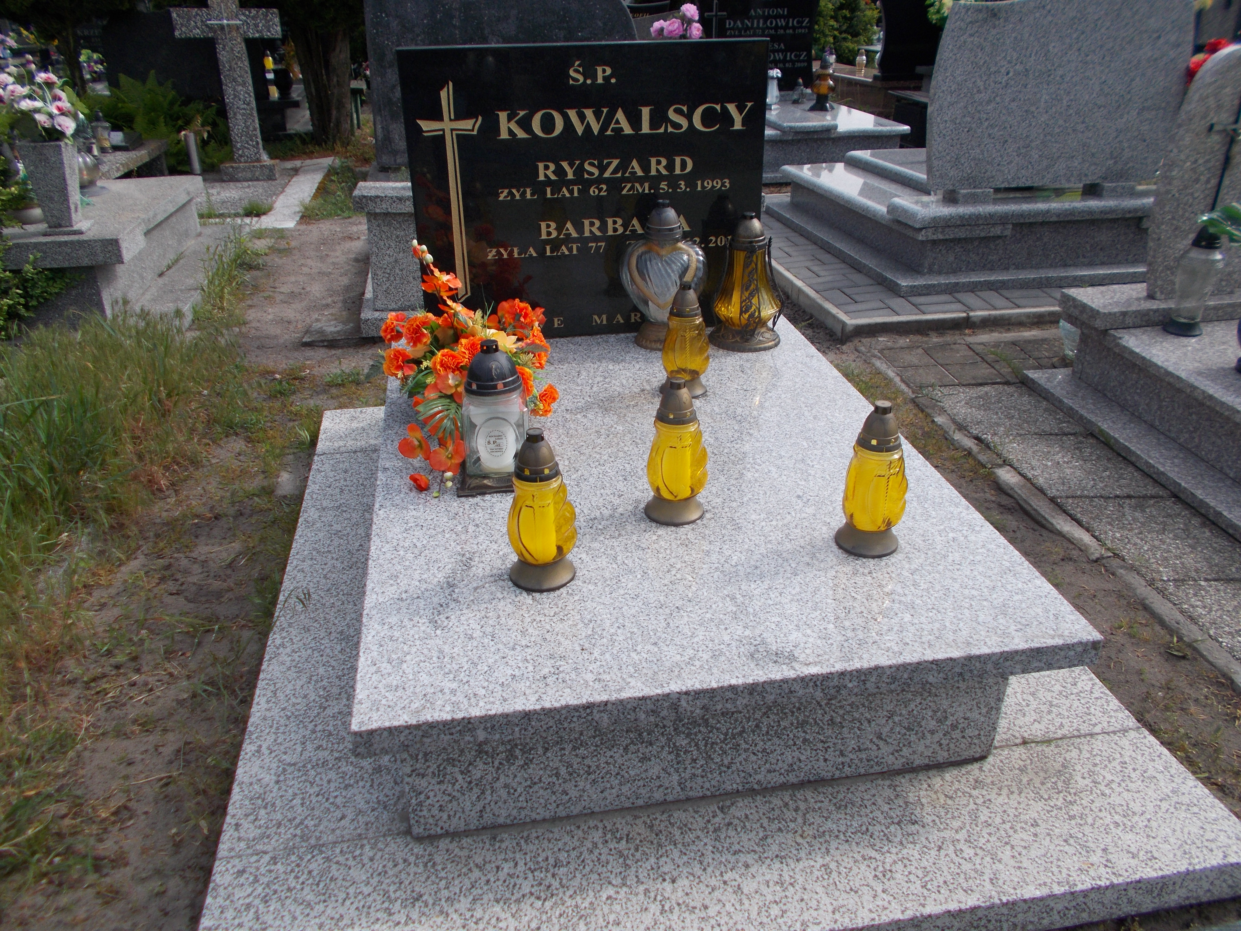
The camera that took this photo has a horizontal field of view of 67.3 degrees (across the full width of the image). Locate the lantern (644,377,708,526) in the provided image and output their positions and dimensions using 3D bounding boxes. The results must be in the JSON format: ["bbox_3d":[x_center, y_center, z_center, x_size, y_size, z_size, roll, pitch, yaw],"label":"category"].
[{"bbox_3d":[0.099,-0.026,1.627,0.112,0.243,0.109,1,29,1],"label":"lantern"}]

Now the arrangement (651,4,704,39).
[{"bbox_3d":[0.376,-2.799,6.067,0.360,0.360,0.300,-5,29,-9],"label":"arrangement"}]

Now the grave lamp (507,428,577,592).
[{"bbox_3d":[-0.126,0.067,1.456,0.112,0.243,0.109,4,29,7],"label":"grave lamp"}]

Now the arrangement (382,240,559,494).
[{"bbox_3d":[-0.282,-0.219,1.796,0.354,0.374,0.395,-5,28,-9],"label":"arrangement"}]

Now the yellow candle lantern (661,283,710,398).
[{"bbox_3d":[0.148,-0.284,2.102,0.112,0.243,0.109,2,29,4],"label":"yellow candle lantern"}]

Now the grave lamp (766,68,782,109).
[{"bbox_3d":[1.096,-2.691,6.658,0.109,0.265,0.109,4,28,7],"label":"grave lamp"}]

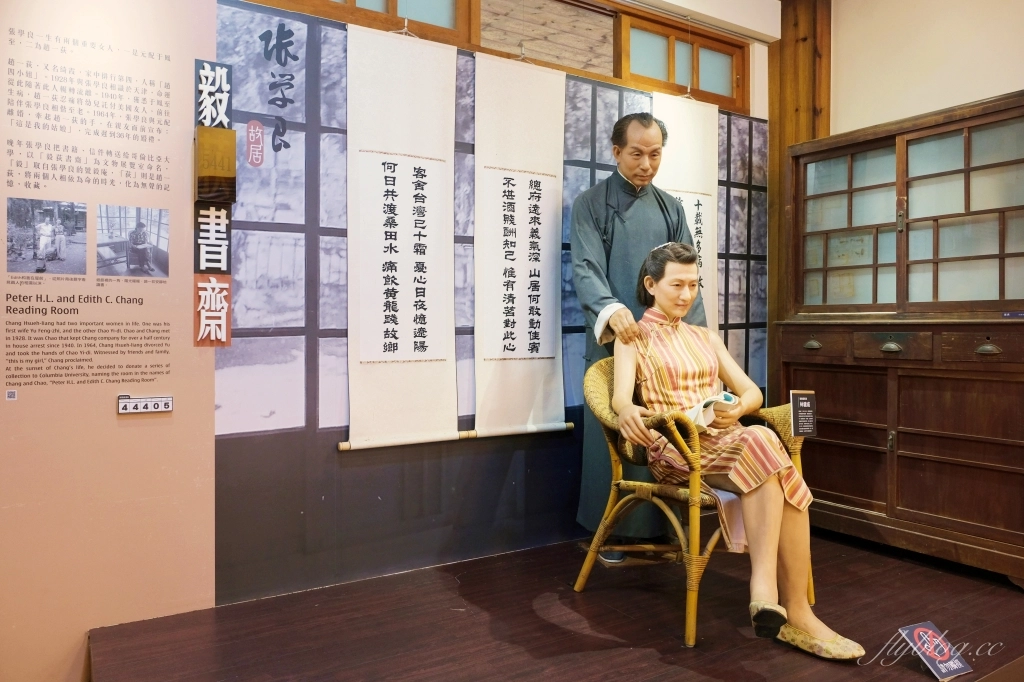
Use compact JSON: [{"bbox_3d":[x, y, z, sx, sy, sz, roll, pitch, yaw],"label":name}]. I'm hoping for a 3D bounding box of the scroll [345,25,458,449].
[{"bbox_3d":[-0.362,-0.348,2.379,0.455,1.440,0.035,-1,1,-31],"label":"scroll"}]

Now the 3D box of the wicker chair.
[{"bbox_3d":[0.561,0.439,2.206,0.637,0.774,0.572,-1,1,-35],"label":"wicker chair"}]

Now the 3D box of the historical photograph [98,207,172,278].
[{"bbox_3d":[-1.089,-0.286,1.967,0.182,0.201,0.010,-1,1,-31],"label":"historical photograph"}]

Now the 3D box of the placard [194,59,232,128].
[{"bbox_3d":[-0.901,-0.739,2.065,0.105,0.212,0.018,-1,1,-31],"label":"placard"}]

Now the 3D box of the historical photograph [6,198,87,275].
[{"bbox_3d":[-1.266,-0.284,1.862,0.180,0.201,0.010,-1,1,-31],"label":"historical photograph"}]

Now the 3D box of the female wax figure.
[{"bbox_3d":[0.648,0.249,2.056,0.556,1.158,0.759,-1,1,-31],"label":"female wax figure"}]

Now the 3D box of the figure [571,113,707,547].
[{"bbox_3d":[0.488,-0.027,2.604,0.597,1.689,0.475,0,1,-19],"label":"figure"}]

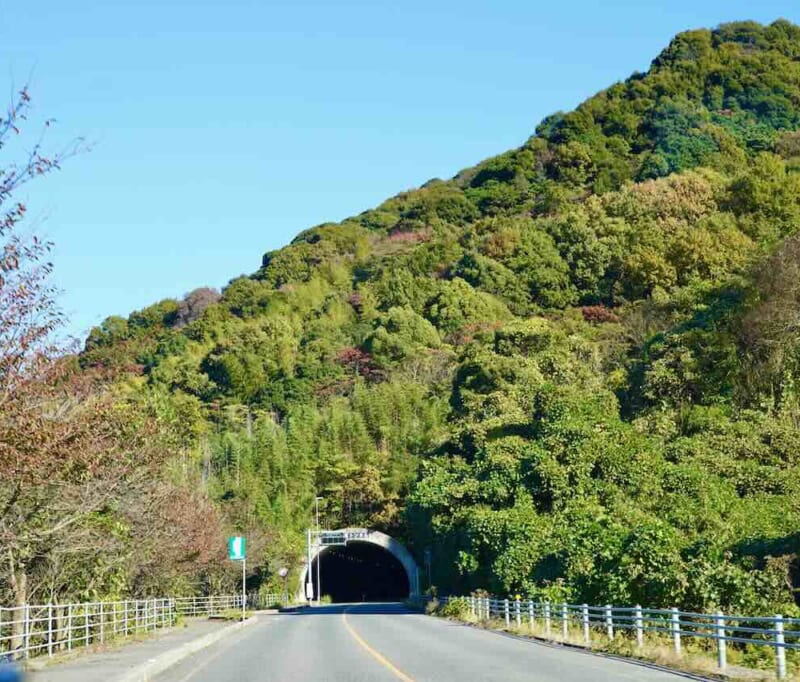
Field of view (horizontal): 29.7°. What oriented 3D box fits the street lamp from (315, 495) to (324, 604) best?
[{"bbox_3d":[-7.530,19.886,143.057,0.750,10.000,0.300,-1,-9,0],"label":"street lamp"}]

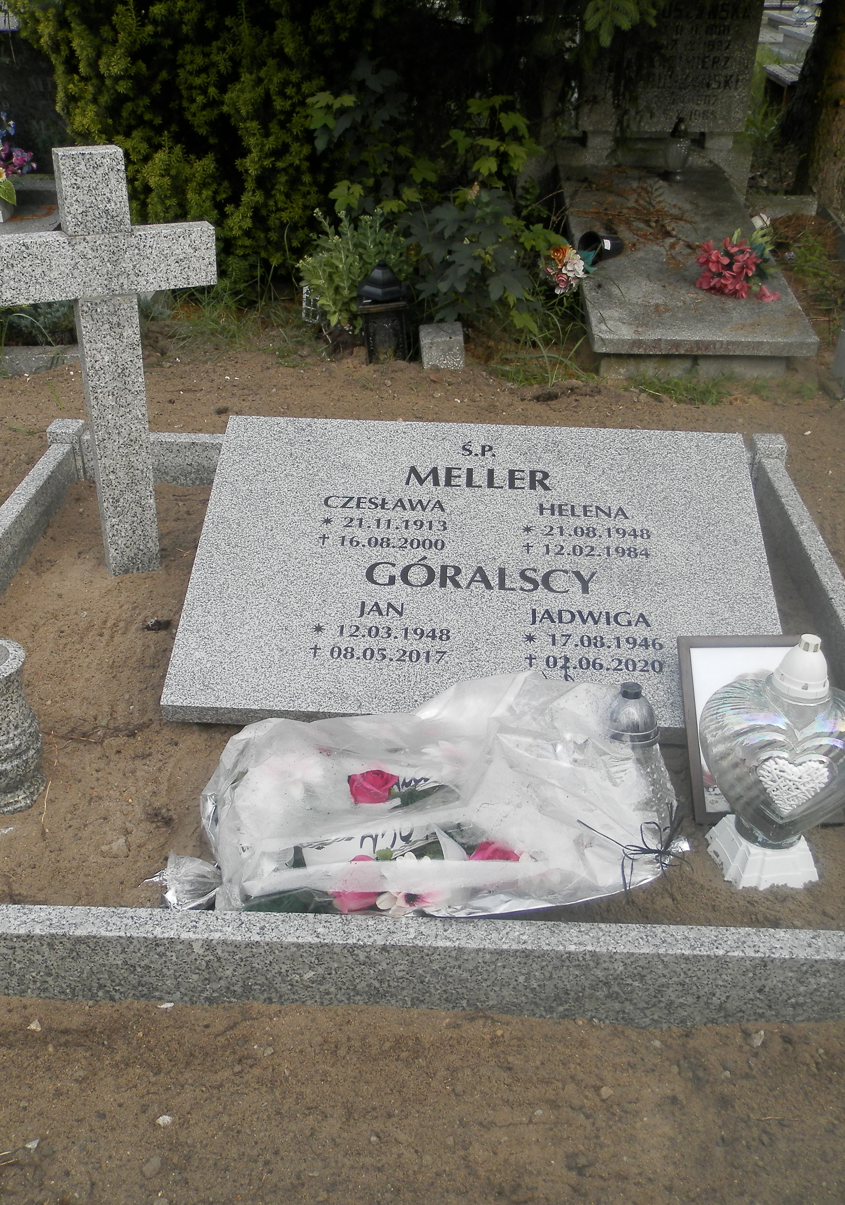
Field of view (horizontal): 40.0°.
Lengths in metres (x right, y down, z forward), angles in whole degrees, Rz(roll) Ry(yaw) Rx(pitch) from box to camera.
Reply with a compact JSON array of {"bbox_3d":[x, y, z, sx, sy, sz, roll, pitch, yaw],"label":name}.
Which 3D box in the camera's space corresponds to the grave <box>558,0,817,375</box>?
[{"bbox_3d":[1.013,-1.758,4.492,0.798,1.142,2.101,2,30,3],"label":"grave"}]

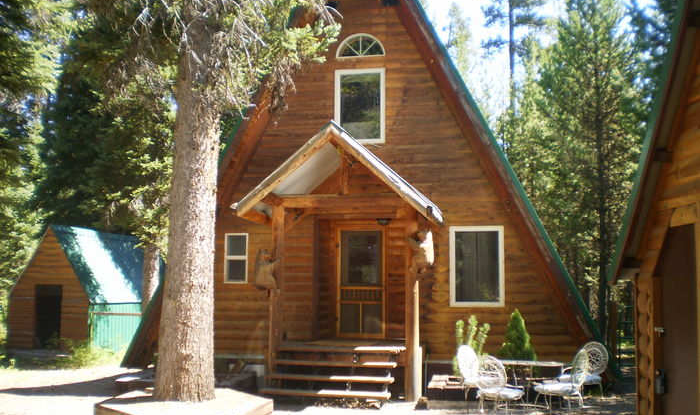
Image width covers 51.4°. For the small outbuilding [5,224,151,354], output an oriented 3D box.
[{"bbox_3d":[-7.861,2.420,21.817,2.500,3.438,3.400,-1,-6,14],"label":"small outbuilding"}]

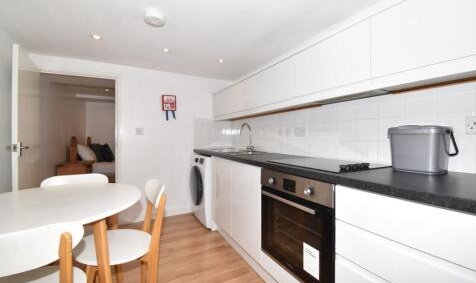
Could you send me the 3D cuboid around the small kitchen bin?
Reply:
[{"bbox_3d":[0.943,0.043,1.021,0.187,0.230,0.242,0,1,-29],"label":"small kitchen bin"}]

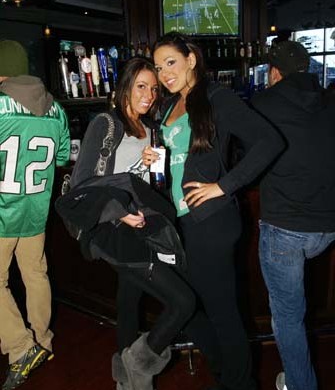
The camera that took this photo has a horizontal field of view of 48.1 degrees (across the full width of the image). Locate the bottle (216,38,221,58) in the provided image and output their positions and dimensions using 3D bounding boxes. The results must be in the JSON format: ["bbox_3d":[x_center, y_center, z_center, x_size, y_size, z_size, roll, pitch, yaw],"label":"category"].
[{"bbox_3d":[0.688,-1.975,5.043,0.070,0.247,0.070,0,17,0],"label":"bottle"}]

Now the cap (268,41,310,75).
[{"bbox_3d":[0.545,-0.632,1.752,0.175,0.145,0.250,-4,17,-13],"label":"cap"}]

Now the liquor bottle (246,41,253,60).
[{"bbox_3d":[1.103,-1.948,5.051,0.072,0.230,0.072,0,17,0],"label":"liquor bottle"}]

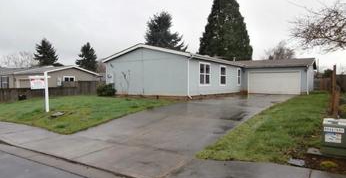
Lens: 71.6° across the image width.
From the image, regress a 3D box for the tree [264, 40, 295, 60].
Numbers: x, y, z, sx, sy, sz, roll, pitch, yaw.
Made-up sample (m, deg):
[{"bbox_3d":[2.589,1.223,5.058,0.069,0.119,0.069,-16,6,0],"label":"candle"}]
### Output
[{"bbox_3d":[23.174,-5.354,51.883,6.930,9.860,6.930,0,2,0],"label":"tree"}]

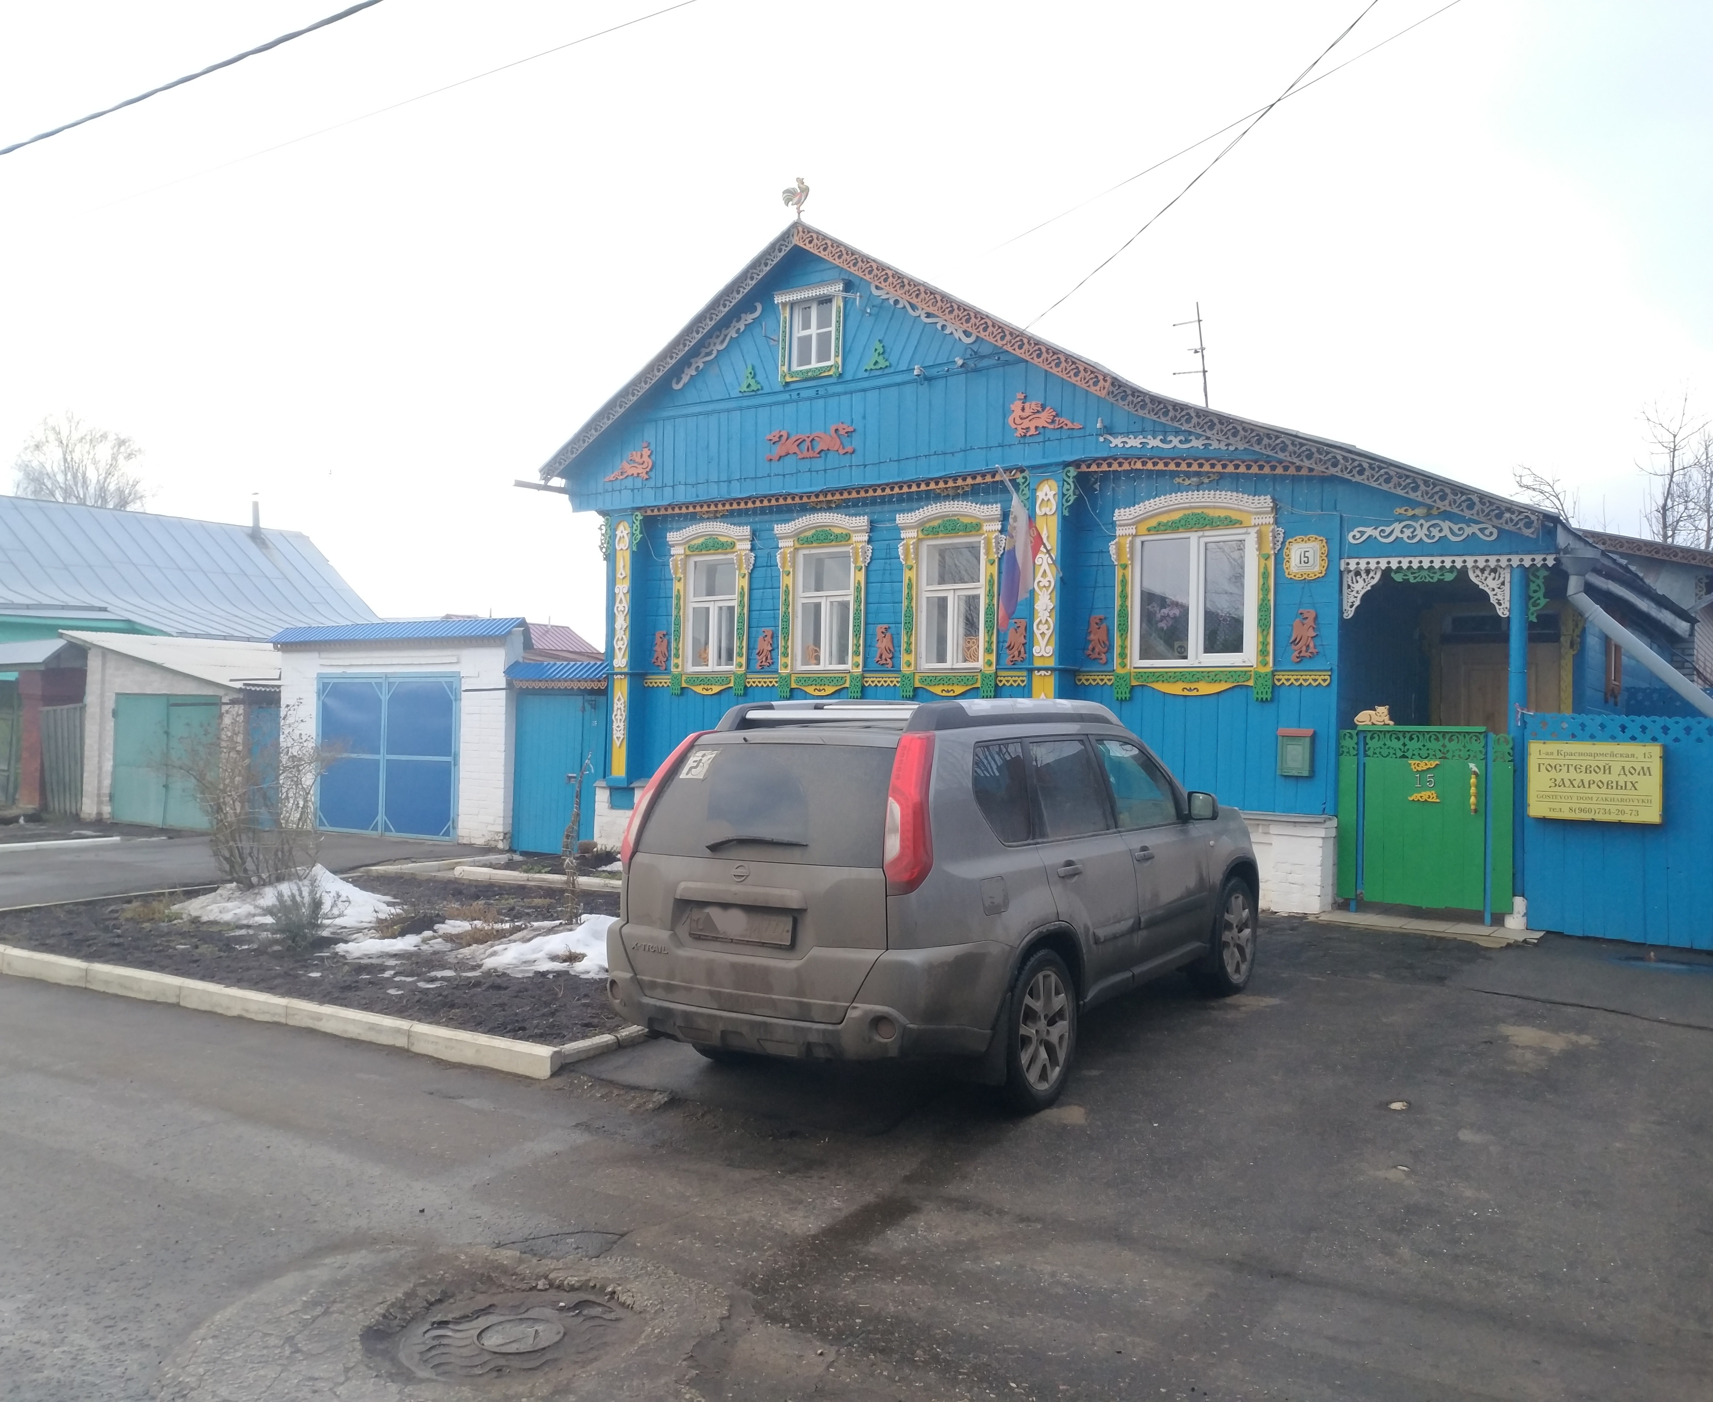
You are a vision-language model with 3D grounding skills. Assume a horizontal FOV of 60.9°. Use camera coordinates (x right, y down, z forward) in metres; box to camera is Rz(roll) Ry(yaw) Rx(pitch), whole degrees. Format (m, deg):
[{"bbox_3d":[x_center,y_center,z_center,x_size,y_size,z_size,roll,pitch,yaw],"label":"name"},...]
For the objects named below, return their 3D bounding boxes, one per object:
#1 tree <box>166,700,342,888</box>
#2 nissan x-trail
[{"bbox_3d":[-5.340,0.827,13.015,1.600,1.668,1.550,0,-1,35],"label":"tree"},{"bbox_3d":[0.733,0.851,7.711,1.800,1.750,4.630,0,1,33],"label":"nissan x-trail"}]

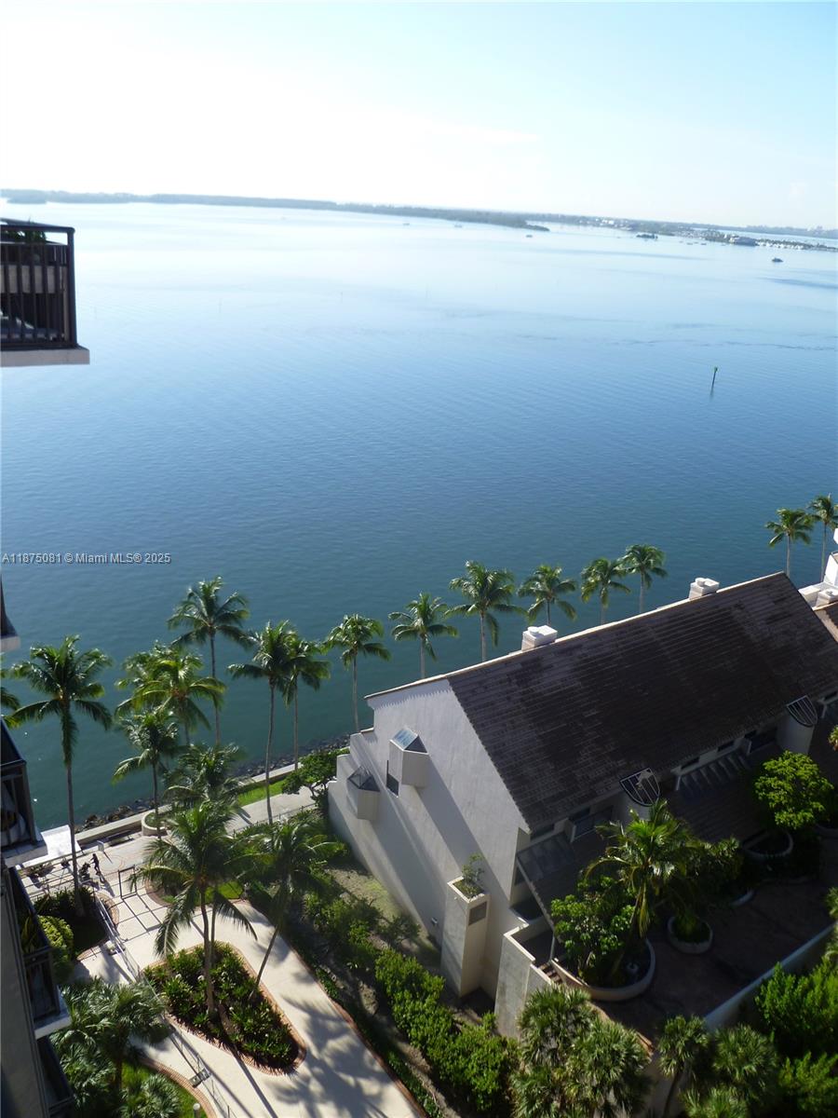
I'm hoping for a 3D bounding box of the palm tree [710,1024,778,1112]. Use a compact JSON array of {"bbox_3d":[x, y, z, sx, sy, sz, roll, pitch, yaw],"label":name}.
[{"bbox_3d":[15.546,25.196,43.637,3.290,6.980,3.290,3,21,0],"label":"palm tree"}]

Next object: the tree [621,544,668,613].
[{"bbox_3d":[22.048,5.100,91.096,5.000,12.810,5.000,3,21,0],"label":"tree"}]

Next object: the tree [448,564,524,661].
[{"bbox_3d":[5.529,7.648,79.431,6.290,15.020,6.290,3,21,0],"label":"tree"}]

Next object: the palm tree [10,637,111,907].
[{"bbox_3d":[-21.329,13.815,55.050,5.880,18.750,5.880,3,21,0],"label":"palm tree"}]

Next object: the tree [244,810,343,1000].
[{"bbox_3d":[-7.449,19.795,51.986,5.890,11.020,5.890,3,21,0],"label":"tree"}]

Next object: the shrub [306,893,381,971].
[{"bbox_3d":[-4.736,23.179,56.775,2.500,1.500,3.700,-12,26,-33],"label":"shrub"}]

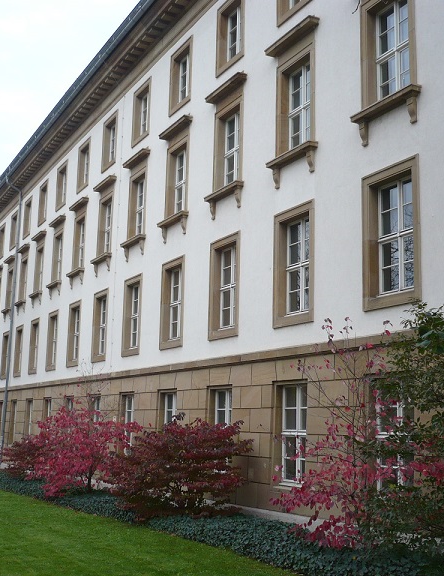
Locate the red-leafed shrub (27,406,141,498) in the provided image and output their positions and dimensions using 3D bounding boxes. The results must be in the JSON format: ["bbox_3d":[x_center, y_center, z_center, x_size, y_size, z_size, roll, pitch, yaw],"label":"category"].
[{"bbox_3d":[-4.197,5.013,23.700,3.357,2.671,3.000,3,-10,-10],"label":"red-leafed shrub"}]

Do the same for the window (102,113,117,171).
[{"bbox_3d":[-4.500,-5.966,31.951,0.259,2.220,1.694,6,-11,-27],"label":"window"}]

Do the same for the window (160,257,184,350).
[{"bbox_3d":[-1.345,0.491,23.212,0.300,2.660,1.637,6,-11,-27],"label":"window"}]

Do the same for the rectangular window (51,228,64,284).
[{"bbox_3d":[-7.381,-1.368,35.607,0.300,2.412,1.637,6,-11,-27],"label":"rectangular window"}]

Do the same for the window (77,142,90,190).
[{"bbox_3d":[-6.116,-5.462,35.042,0.259,2.220,1.694,6,-11,-27],"label":"window"}]

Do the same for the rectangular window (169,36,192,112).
[{"bbox_3d":[-1.168,-6.592,24.461,0.300,2.089,1.637,6,-11,-27],"label":"rectangular window"}]

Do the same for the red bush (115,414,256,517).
[{"bbox_3d":[-0.808,3.603,15.500,2.700,2.150,2.700,1,-10,0],"label":"red bush"}]

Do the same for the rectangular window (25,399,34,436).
[{"bbox_3d":[-9.152,6.439,37.357,0.300,2.120,1.392,6,-11,-27],"label":"rectangular window"}]

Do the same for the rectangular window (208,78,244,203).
[{"bbox_3d":[0.152,-4.102,22.025,0.509,3.283,2.045,6,-11,-27],"label":"rectangular window"}]

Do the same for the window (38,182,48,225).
[{"bbox_3d":[-8.832,-4.197,39.123,0.300,2.089,1.637,6,-11,-27],"label":"window"}]

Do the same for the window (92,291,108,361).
[{"bbox_3d":[-4.488,1.453,29.310,0.280,2.689,1.662,6,-11,-27],"label":"window"}]

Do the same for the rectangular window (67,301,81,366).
[{"bbox_3d":[-6.033,1.936,32.263,0.280,2.689,1.662,6,-11,-27],"label":"rectangular window"}]

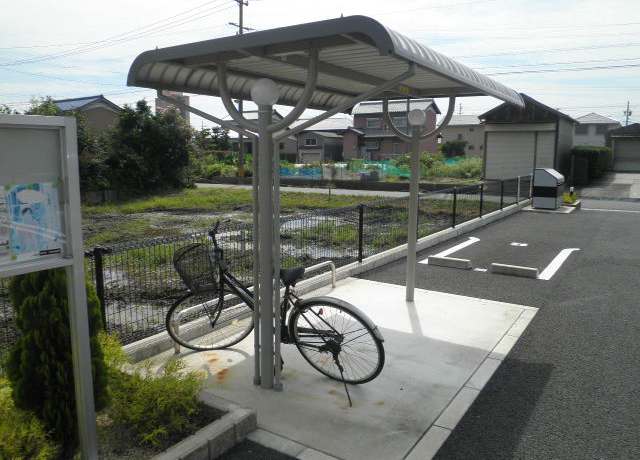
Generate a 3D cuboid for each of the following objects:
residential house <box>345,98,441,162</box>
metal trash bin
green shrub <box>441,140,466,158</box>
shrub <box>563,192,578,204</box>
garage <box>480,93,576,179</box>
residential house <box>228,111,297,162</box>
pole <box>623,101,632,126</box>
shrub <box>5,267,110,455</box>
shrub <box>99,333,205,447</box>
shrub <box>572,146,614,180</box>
[{"bbox_3d":[7.868,-9.747,50.012,8.000,7.200,6.300,5,9,28],"label":"residential house"},{"bbox_3d":[7.745,-1.406,16.221,0.700,1.270,1.780,6,10,33],"label":"metal trash bin"},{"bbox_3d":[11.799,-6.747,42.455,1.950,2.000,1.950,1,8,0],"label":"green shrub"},{"bbox_3d":[8.745,-1.126,16.765,0.450,0.380,0.420,6,10,33],"label":"shrub"},{"bbox_3d":[11.502,-4.872,25.997,4.050,4.400,5.800,5,10,31],"label":"garage"},{"bbox_3d":[-6.834,-11.539,62.126,6.600,7.000,7.200,5,9,28],"label":"residential house"},{"bbox_3d":[47.172,-14.509,73.617,1.300,10.600,0.500,5,9,28],"label":"pole"},{"bbox_3d":[-1.315,0.500,2.499,0.470,1.240,0.470,1,8,0],"label":"shrub"},{"bbox_3d":[-0.988,0.888,2.838,0.540,0.400,0.560,1,8,0],"label":"shrub"},{"bbox_3d":[15.705,-3.739,27.729,1.500,1.750,4.200,6,10,36],"label":"shrub"}]

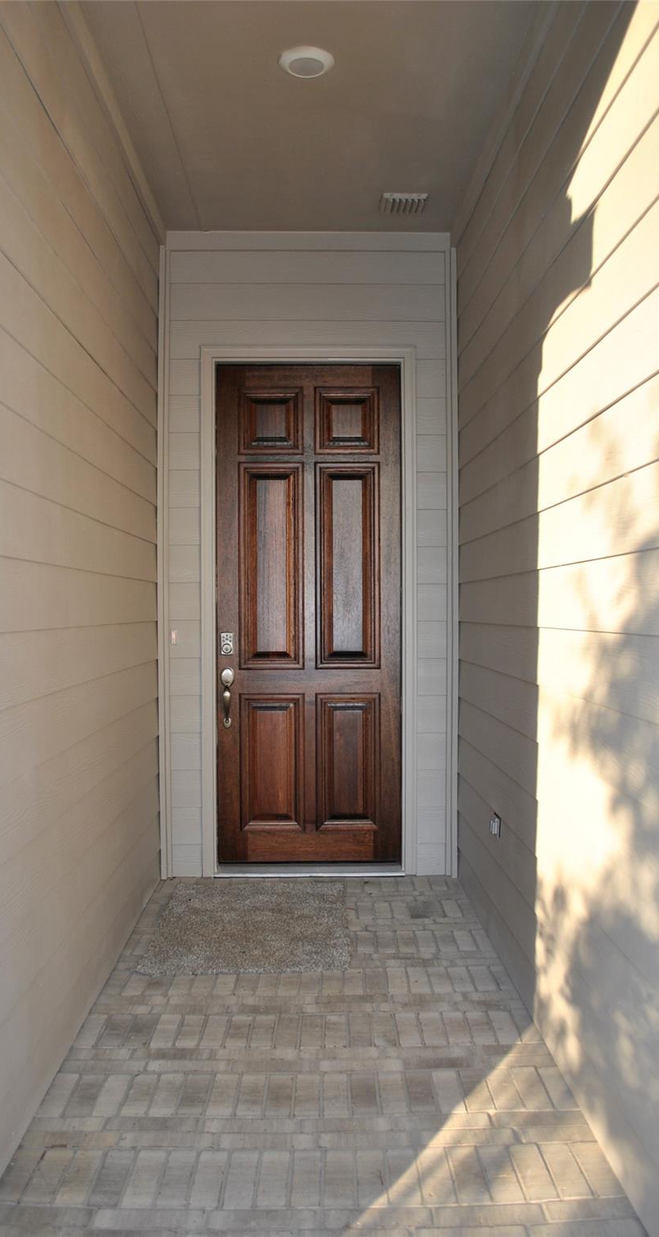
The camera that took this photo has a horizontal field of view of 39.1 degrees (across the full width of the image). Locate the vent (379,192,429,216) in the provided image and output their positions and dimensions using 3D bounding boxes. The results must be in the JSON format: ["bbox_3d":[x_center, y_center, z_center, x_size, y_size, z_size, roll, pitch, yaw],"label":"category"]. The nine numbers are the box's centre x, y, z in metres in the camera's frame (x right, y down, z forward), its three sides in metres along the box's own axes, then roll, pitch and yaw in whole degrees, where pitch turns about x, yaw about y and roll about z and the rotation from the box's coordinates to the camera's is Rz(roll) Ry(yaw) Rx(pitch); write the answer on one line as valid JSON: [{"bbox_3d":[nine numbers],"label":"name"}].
[{"bbox_3d":[0.331,-1.830,4.125,0.203,0.022,0.195,0,0,-1],"label":"vent"}]

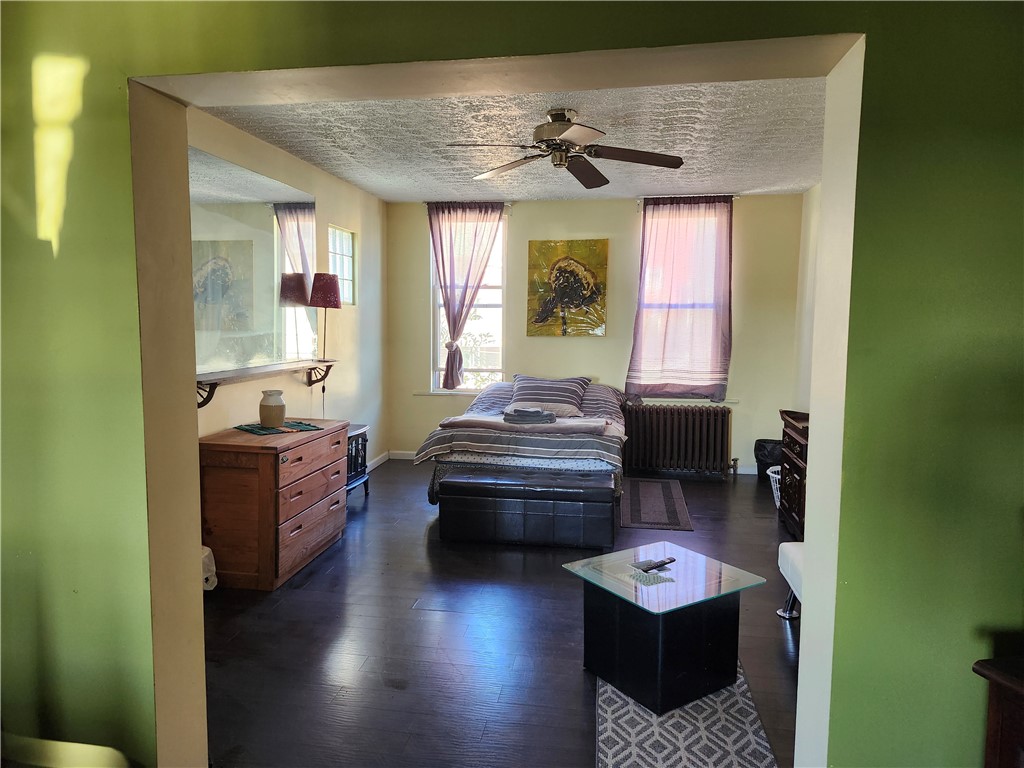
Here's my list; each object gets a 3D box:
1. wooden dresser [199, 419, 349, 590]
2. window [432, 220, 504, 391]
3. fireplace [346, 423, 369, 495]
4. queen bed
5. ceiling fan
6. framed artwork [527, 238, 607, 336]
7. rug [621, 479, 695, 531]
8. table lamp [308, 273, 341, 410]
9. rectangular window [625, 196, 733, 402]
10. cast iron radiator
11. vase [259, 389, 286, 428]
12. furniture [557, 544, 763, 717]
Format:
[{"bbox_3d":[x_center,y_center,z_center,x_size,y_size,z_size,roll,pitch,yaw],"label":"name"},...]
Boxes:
[{"bbox_3d":[-1.408,0.657,4.009,0.556,0.753,0.910,1,5,9],"label":"wooden dresser"},{"bbox_3d":[-0.432,-0.772,6.723,0.744,1.689,0.100,1,5,9],"label":"window"},{"bbox_3d":[-1.321,0.650,5.397,0.314,0.559,0.503,1,5,10],"label":"fireplace"},{"bbox_3d":[0.182,0.464,5.627,1.502,0.912,2.235,1,5,10],"label":"queen bed"},{"bbox_3d":[0.298,-1.369,3.804,1.307,0.314,1.321,1,5,9],"label":"ceiling fan"},{"bbox_3d":[0.537,-0.926,6.604,0.775,0.929,0.035,1,5,10],"label":"framed artwork"},{"bbox_3d":[1.123,0.924,5.398,0.493,0.012,1.539,1,5,9],"label":"rug"},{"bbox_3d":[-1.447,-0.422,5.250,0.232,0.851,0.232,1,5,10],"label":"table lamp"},{"bbox_3d":[1.579,-0.755,6.375,0.827,1.793,0.110,1,5,9],"label":"rectangular window"},{"bbox_3d":[1.536,0.530,6.420,0.971,0.664,0.189,1,5,10],"label":"cast iron radiator"},{"bbox_3d":[-1.493,0.149,4.238,0.157,0.236,0.157,1,5,10],"label":"vase"},{"bbox_3d":[0.591,0.952,2.696,0.556,0.421,0.556,-3,6,-34],"label":"furniture"}]

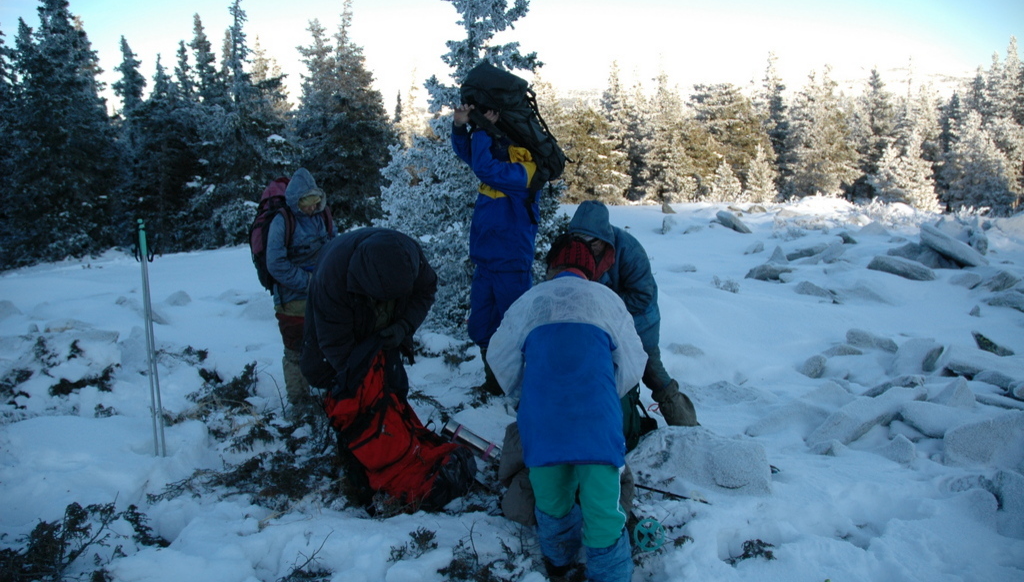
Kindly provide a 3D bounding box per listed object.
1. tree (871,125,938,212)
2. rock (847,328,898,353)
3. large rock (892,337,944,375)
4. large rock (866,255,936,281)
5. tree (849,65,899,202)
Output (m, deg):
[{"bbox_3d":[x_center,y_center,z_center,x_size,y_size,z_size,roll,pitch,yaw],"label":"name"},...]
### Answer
[{"bbox_3d":[10.764,-3.351,21.000,1.800,2.300,1.800,4,12,27],"label":"tree"},{"bbox_3d":[2.536,0.348,5.400,0.350,0.140,0.230,6,13,35],"label":"rock"},{"bbox_3d":[2.568,0.414,4.850,0.290,0.200,0.270,5,12,28],"label":"large rock"},{"bbox_3d":[4.110,-0.248,8.100,0.680,0.250,0.380,7,13,37],"label":"large rock"},{"bbox_3d":[12.243,-5.300,26.000,1.700,4.500,1.700,4,11,25],"label":"tree"}]

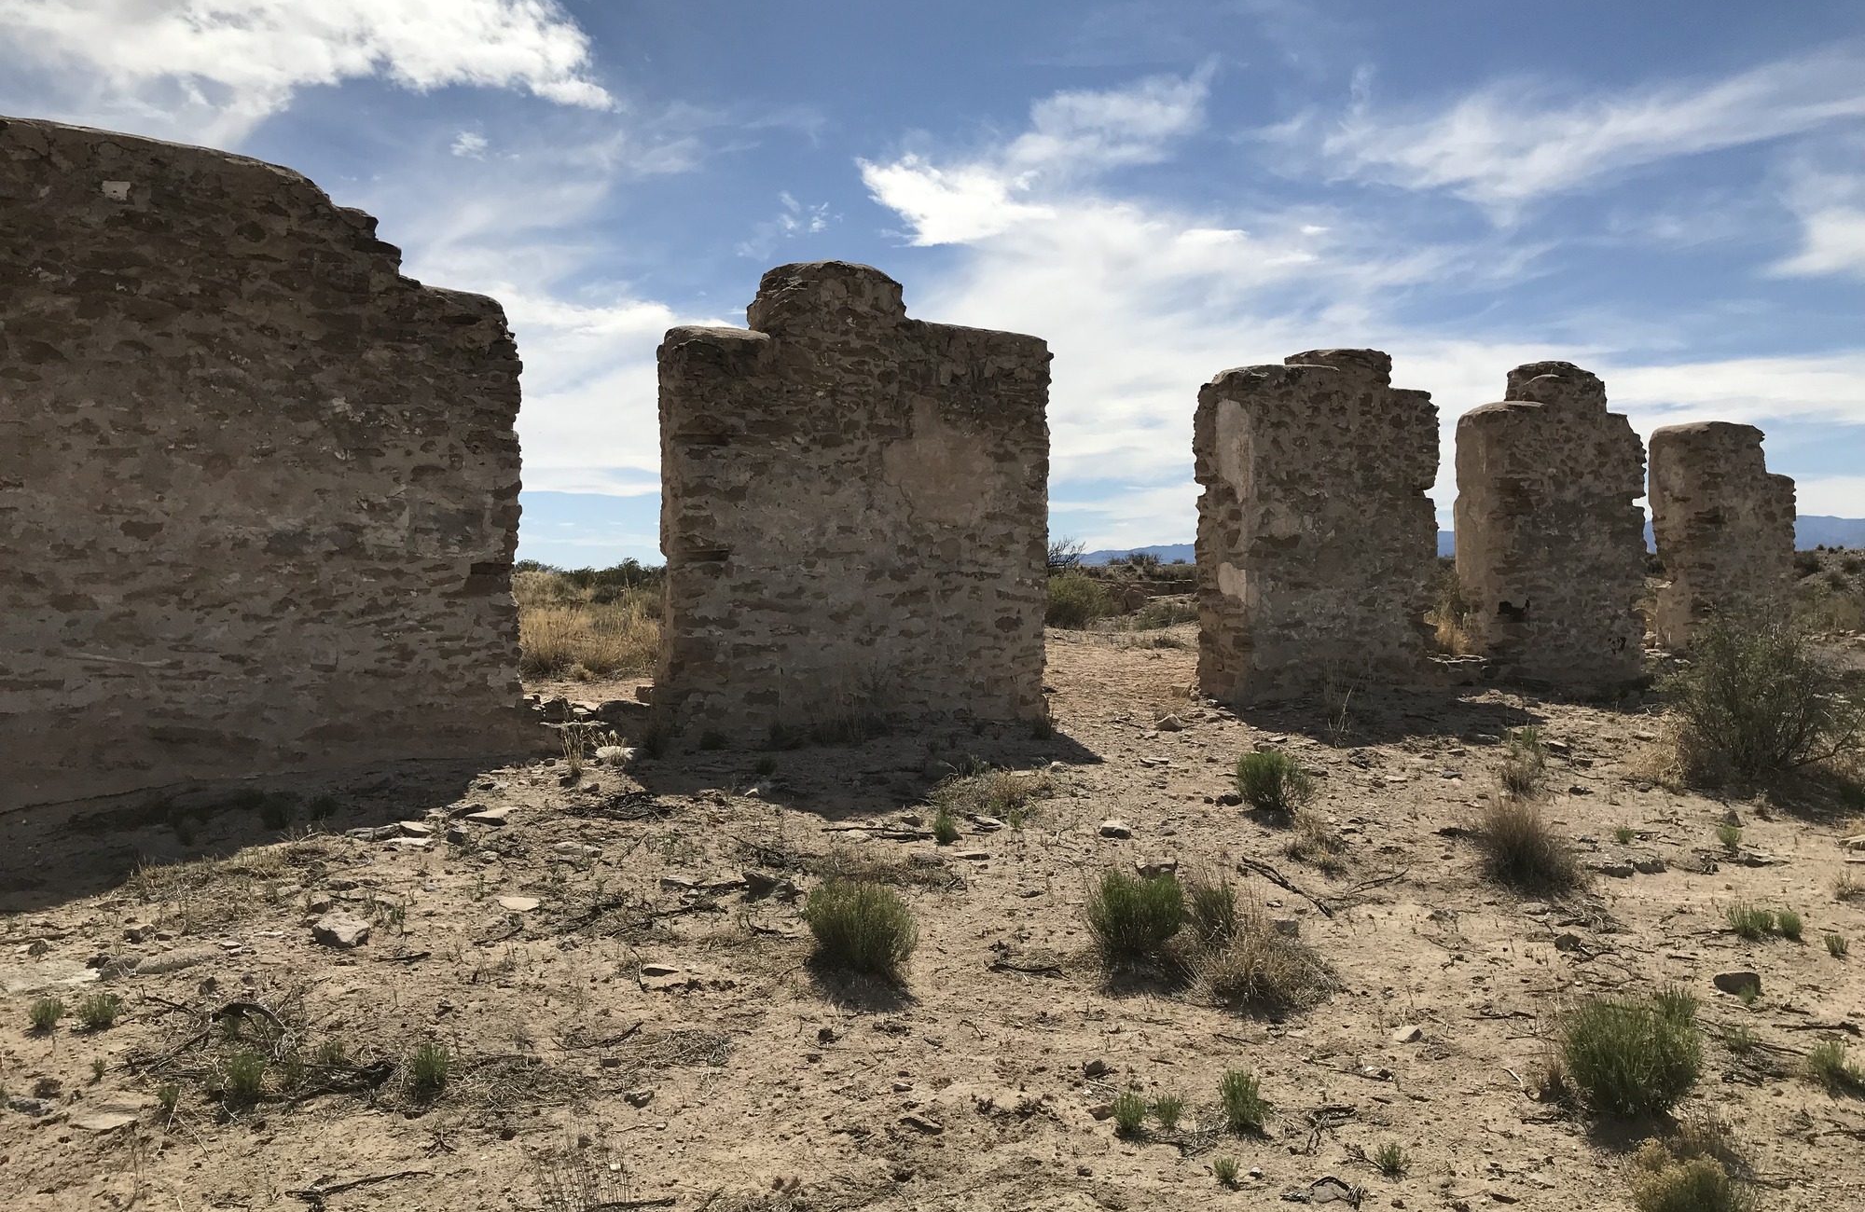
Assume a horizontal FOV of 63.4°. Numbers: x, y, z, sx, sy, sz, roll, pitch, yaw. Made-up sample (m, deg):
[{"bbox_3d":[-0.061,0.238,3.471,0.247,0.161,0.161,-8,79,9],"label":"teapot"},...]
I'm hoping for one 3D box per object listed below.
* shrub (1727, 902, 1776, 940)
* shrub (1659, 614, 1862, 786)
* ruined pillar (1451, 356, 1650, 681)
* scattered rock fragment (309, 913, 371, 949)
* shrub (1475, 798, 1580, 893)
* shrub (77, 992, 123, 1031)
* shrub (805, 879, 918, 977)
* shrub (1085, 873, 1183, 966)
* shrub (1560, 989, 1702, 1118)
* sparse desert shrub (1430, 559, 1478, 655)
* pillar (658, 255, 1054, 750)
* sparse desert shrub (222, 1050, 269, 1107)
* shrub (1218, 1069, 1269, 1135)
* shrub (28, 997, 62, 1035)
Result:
[{"bbox_3d":[3.269,1.243,6.016,0.198,0.134,0.168,0,2,0],"label":"shrub"},{"bbox_3d":[5.766,0.611,10.443,1.464,1.071,1.318,1,2,29],"label":"shrub"},{"bbox_3d":[7.551,-0.995,18.373,2.793,3.778,0.700,-1,2,-33],"label":"ruined pillar"},{"bbox_3d":[-2.229,1.220,5.677,0.230,0.100,0.173,0,2,0],"label":"scattered rock fragment"},{"bbox_3d":[2.784,1.093,7.051,0.491,0.369,0.466,1,1,22],"label":"shrub"},{"bbox_3d":[-2.626,1.271,4.751,0.142,0.106,0.128,0,2,0],"label":"shrub"},{"bbox_3d":[-0.266,1.178,5.619,0.418,0.311,0.397,0,1,-3],"label":"shrub"},{"bbox_3d":[0.767,1.175,5.686,0.360,0.338,0.342,0,2,0],"label":"shrub"},{"bbox_3d":[1.948,1.234,4.204,0.398,0.307,0.378,1,1,25],"label":"shrub"},{"bbox_3d":[7.621,0.054,21.991,0.934,1.401,0.841,0,2,0],"label":"sparse desert shrub"},{"bbox_3d":[-0.631,-0.895,13.030,3.602,3.872,0.650,-1,2,-33],"label":"pillar"},{"bbox_3d":[-1.884,1.282,4.130,0.124,0.137,0.111,0,2,0],"label":"sparse desert shrub"},{"bbox_3d":[0.839,1.333,4.066,0.136,0.152,0.129,0,2,0],"label":"shrub"},{"bbox_3d":[-2.901,1.335,4.934,0.109,0.099,0.109,0,2,0],"label":"shrub"}]

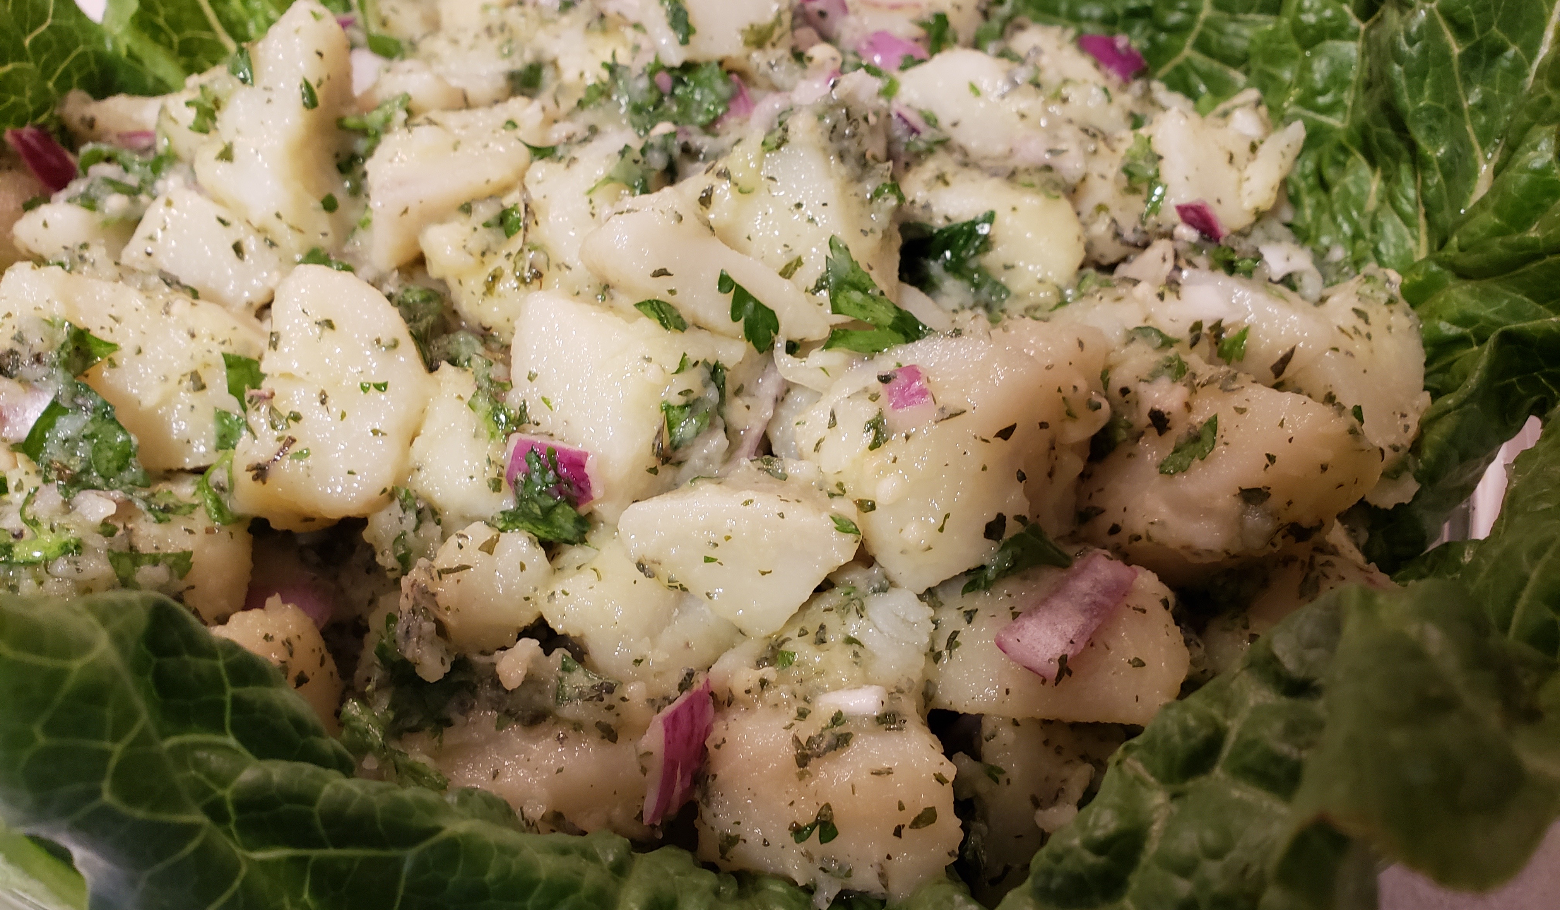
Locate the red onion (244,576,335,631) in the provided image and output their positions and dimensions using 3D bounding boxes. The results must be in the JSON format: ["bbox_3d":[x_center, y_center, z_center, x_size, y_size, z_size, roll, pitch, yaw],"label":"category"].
[{"bbox_3d":[-0.091,0.028,0.218,0.018,0.007,0.013,9,82,-3],"label":"red onion"}]

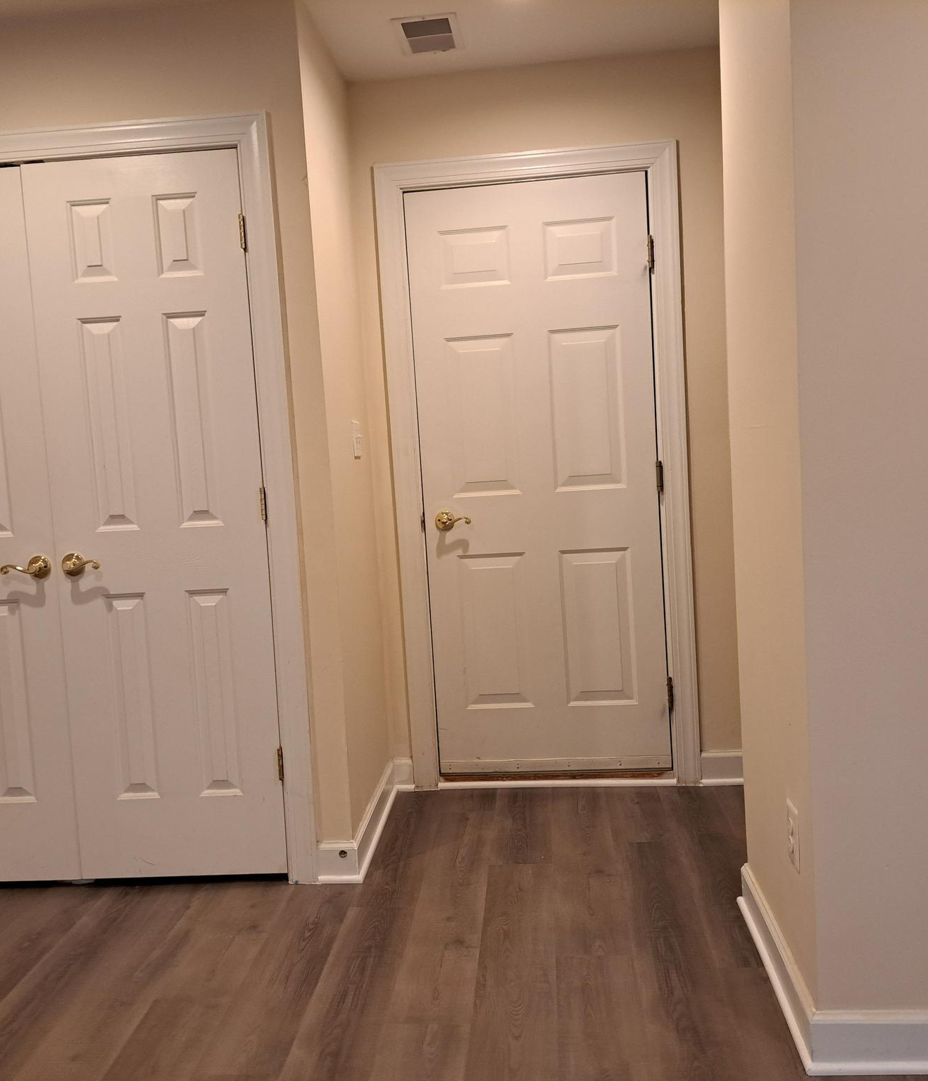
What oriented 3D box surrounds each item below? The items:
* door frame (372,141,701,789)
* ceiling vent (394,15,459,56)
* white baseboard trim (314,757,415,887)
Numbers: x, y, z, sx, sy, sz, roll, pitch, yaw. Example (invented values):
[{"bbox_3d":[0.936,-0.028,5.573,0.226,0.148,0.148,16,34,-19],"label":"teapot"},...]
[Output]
[{"bbox_3d":[0.265,-0.213,3.455,1.005,2.164,0.090,-3,5,5],"label":"door frame"},{"bbox_3d":[-0.104,-1.526,3.040,0.193,0.020,0.264,-3,5,5],"label":"ceiling vent"},{"bbox_3d":[-0.293,0.871,3.179,0.172,0.118,0.775,-3,5,5],"label":"white baseboard trim"}]

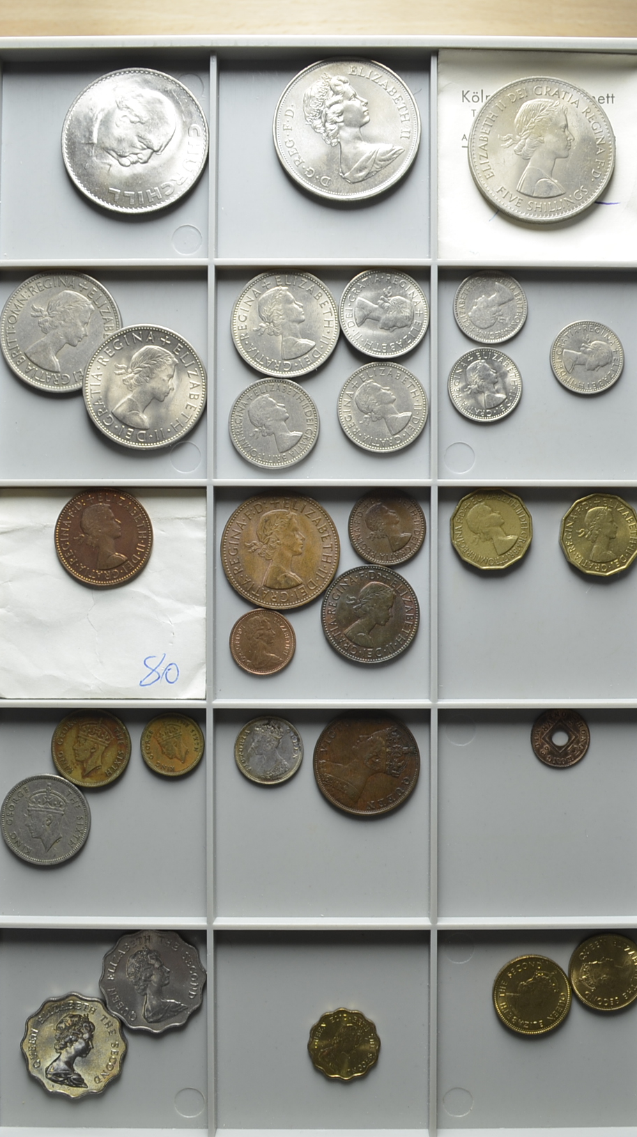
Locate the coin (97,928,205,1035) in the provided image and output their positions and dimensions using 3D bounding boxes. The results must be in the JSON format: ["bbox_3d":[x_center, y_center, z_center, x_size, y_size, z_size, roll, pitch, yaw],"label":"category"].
[{"bbox_3d":[-0.044,0.109,0.341,0.028,0.002,0.028,0,90,0],"label":"coin"}]

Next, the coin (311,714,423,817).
[{"bbox_3d":[0.013,0.052,0.338,0.028,0.002,0.028,0,90,0],"label":"coin"}]

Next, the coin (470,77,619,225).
[{"bbox_3d":[0.059,-0.110,0.340,0.039,0.003,0.039,0,90,0],"label":"coin"}]

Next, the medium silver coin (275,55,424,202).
[{"bbox_3d":[0.008,-0.116,0.341,0.039,0.003,0.039,0,90,0],"label":"medium silver coin"}]

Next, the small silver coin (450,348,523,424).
[{"bbox_3d":[0.044,-0.048,0.340,0.019,0.002,0.019,0,89,0],"label":"small silver coin"}]

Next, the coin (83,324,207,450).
[{"bbox_3d":[-0.046,-0.048,0.339,0.032,0.002,0.032,0,91,-3],"label":"coin"}]

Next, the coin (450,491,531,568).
[{"bbox_3d":[0.046,-0.010,0.339,0.022,0.002,0.022,0,89,0],"label":"coin"}]

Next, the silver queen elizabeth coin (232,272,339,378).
[{"bbox_3d":[-0.009,-0.065,0.340,0.029,0.002,0.029,0,89,0],"label":"silver queen elizabeth coin"}]

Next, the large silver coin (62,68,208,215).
[{"bbox_3d":[-0.048,-0.113,0.341,0.039,0.003,0.039,0,90,0],"label":"large silver coin"}]

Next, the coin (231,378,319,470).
[{"bbox_3d":[-0.011,-0.038,0.340,0.024,0.002,0.024,0,89,0],"label":"coin"}]

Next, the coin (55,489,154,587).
[{"bbox_3d":[-0.056,-0.008,0.338,0.025,0.002,0.025,0,90,0],"label":"coin"}]

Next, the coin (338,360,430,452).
[{"bbox_3d":[0.017,-0.042,0.339,0.024,0.002,0.024,0,90,0],"label":"coin"}]

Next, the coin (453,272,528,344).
[{"bbox_3d":[0.045,-0.069,0.339,0.019,0.001,0.019,0,90,0],"label":"coin"}]

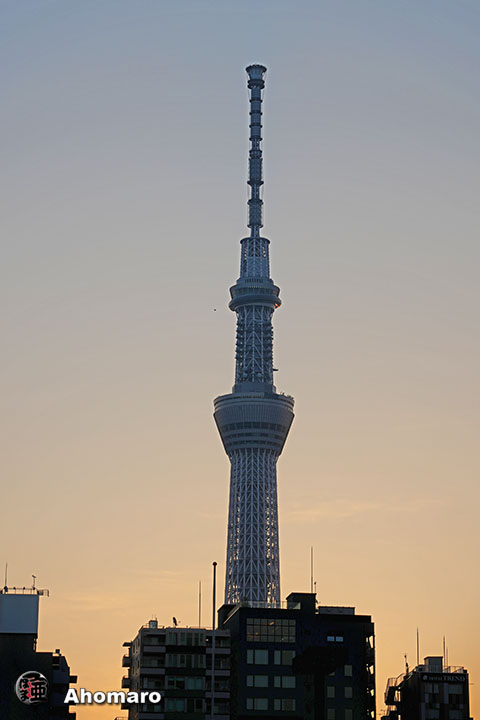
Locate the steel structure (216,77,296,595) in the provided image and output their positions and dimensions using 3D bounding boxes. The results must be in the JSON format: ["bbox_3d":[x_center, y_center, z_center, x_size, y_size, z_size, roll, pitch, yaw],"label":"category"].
[{"bbox_3d":[9.750,87.400,1417.000,65.000,634.000,65.000,0,-16,0],"label":"steel structure"}]

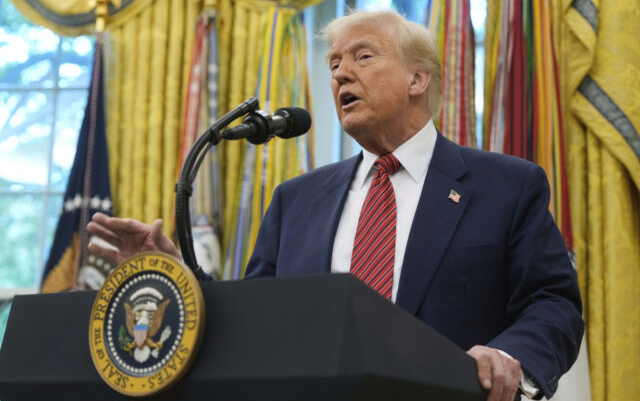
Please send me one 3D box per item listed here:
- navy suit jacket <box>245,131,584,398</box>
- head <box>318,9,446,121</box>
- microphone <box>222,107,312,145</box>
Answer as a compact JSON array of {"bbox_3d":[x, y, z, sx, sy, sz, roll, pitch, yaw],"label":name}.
[{"bbox_3d":[0.120,0.245,2.230,0.660,0.770,0.450,-4,-12,28],"label":"navy suit jacket"},{"bbox_3d":[0.116,-0.243,2.330,0.185,0.250,0.235,-10,-14,39],"label":"head"},{"bbox_3d":[-0.083,-0.112,1.880,0.047,0.050,0.172,-9,3,45],"label":"microphone"}]

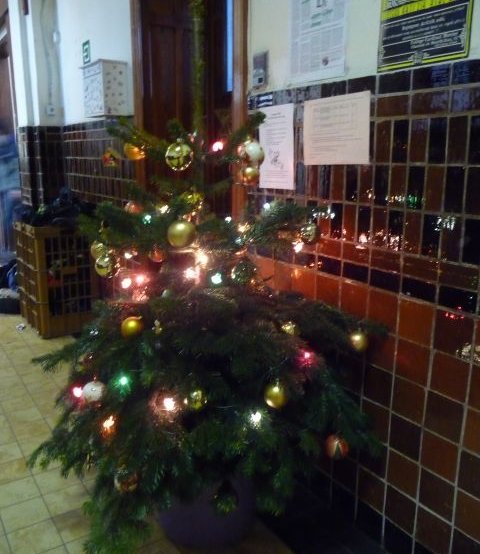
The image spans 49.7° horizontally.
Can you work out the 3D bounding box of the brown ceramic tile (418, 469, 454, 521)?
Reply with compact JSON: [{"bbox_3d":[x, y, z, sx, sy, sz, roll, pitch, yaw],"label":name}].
[{"bbox_3d":[0.579,0.637,1.515,0.012,0.125,0.119,-9,16,-32],"label":"brown ceramic tile"}]

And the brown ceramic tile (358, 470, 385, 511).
[{"bbox_3d":[0.449,0.723,1.764,0.012,0.123,0.118,-10,17,-33],"label":"brown ceramic tile"}]

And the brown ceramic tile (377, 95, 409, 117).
[{"bbox_3d":[0.429,-0.472,1.438,0.010,0.058,0.120,-8,15,-31],"label":"brown ceramic tile"}]

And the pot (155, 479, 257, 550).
[{"bbox_3d":[-0.117,0.726,1.859,0.380,0.320,0.380,0,14,0],"label":"pot"}]

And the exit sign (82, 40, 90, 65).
[{"bbox_3d":[-1.052,-1.532,3.533,0.012,0.142,0.152,-9,16,-32],"label":"exit sign"}]

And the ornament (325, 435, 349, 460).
[{"bbox_3d":[0.267,0.471,1.430,0.060,0.065,0.060,-1,14,-5],"label":"ornament"}]

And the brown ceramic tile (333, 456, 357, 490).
[{"bbox_3d":[0.381,0.700,1.862,0.012,0.123,0.118,-10,17,-33],"label":"brown ceramic tile"}]

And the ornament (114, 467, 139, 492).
[{"bbox_3d":[-0.300,0.536,1.370,0.060,0.065,0.060,-1,14,-5],"label":"ornament"}]

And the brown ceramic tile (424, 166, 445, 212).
[{"bbox_3d":[0.529,-0.235,1.391,0.012,0.122,0.057,-10,17,-33],"label":"brown ceramic tile"}]

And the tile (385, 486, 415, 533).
[{"bbox_3d":[0.518,0.746,1.664,0.012,0.123,0.118,-10,17,-33],"label":"tile"}]

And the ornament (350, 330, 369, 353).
[{"bbox_3d":[0.346,0.190,1.500,0.050,0.054,0.050,-1,14,-5],"label":"ornament"}]

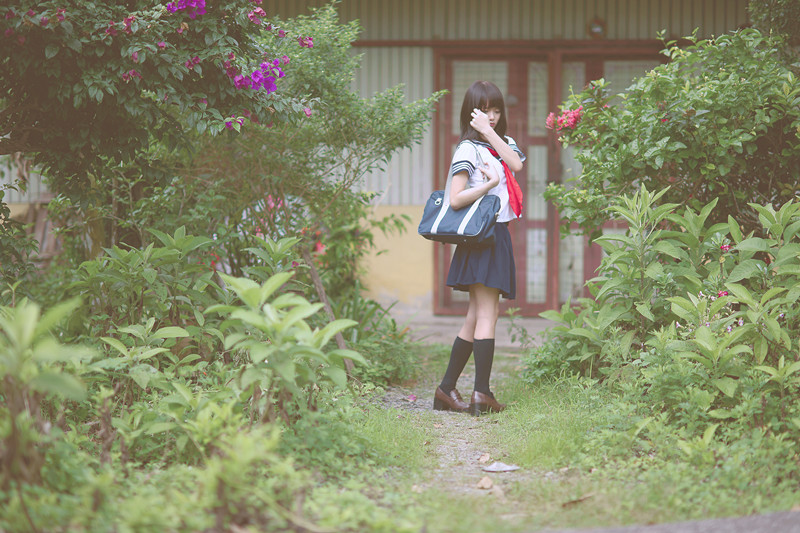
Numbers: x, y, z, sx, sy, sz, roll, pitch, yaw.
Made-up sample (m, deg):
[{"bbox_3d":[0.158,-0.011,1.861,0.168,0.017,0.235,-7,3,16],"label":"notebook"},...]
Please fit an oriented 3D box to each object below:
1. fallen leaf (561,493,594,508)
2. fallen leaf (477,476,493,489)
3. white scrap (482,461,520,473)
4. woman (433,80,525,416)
[{"bbox_3d":[0.606,0.799,6.450,0.135,0.030,0.060,-1,2,-31],"label":"fallen leaf"},{"bbox_3d":[0.304,0.778,6.800,0.058,0.033,0.060,0,2,0],"label":"fallen leaf"},{"bbox_3d":[0.388,0.764,7.220,0.147,0.030,0.100,0,2,0],"label":"white scrap"},{"bbox_3d":[0.378,-0.090,9.200,0.430,1.630,0.420,1,2,33],"label":"woman"}]

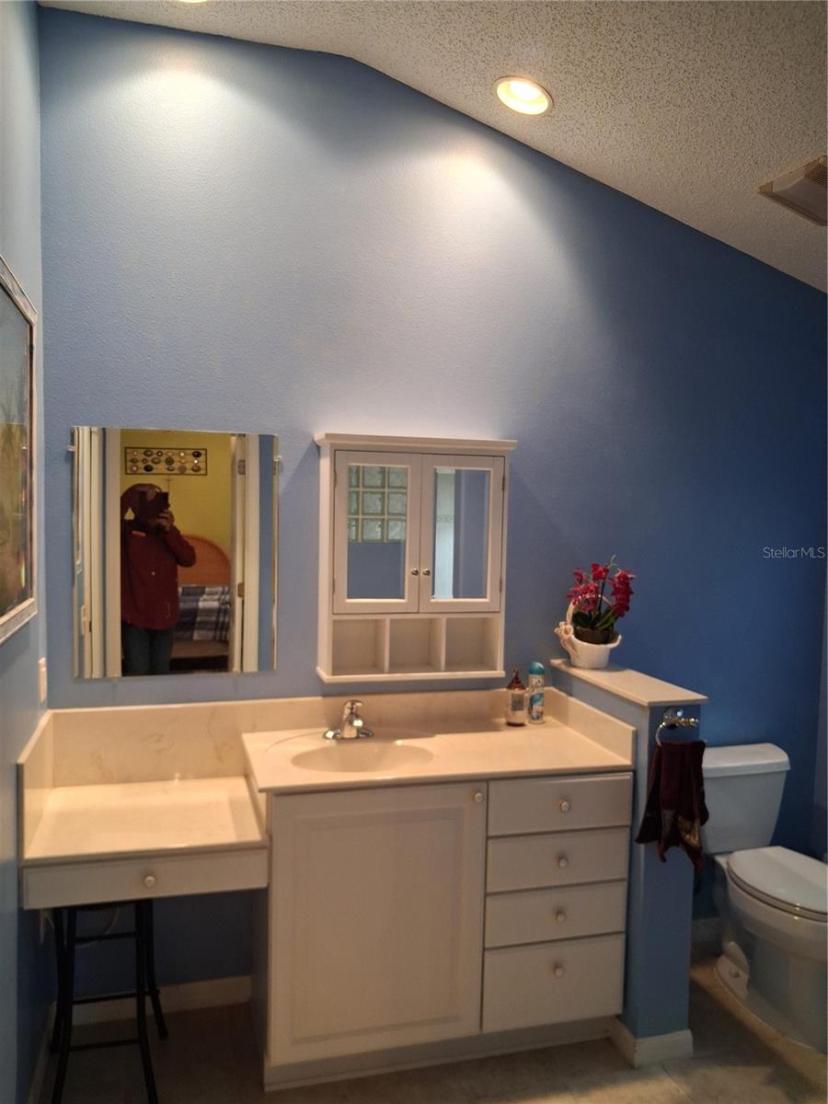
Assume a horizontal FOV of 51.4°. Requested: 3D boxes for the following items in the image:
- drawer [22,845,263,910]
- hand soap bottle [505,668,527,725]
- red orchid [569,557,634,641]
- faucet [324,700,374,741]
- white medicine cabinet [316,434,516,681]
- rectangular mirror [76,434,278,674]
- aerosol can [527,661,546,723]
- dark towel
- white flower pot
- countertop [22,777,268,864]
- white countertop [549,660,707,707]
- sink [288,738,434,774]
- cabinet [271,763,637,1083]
[{"bbox_3d":[-0.731,0.808,2.403,0.591,0.105,0.473,0,4,-16],"label":"drawer"},{"bbox_3d":[0.346,0.490,2.913,0.067,0.192,0.067,1,3,-1],"label":"hand soap bottle"},{"bbox_3d":[0.638,0.157,2.942,0.220,0.275,0.185,1,3,5],"label":"red orchid"},{"bbox_3d":[-0.196,0.528,2.711,0.158,0.117,0.135,0,3,-15],"label":"faucet"},{"bbox_3d":[-0.004,0.019,2.774,0.612,0.756,0.207,0,3,-15],"label":"white medicine cabinet"},{"bbox_3d":[-0.731,0.007,2.673,0.606,0.759,0.010,0,4,-16],"label":"rectangular mirror"},{"bbox_3d":[0.422,0.480,2.954,0.056,0.205,0.056,1,3,0],"label":"aerosol can"},{"bbox_3d":[0.732,0.713,2.432,0.202,0.361,0.093,0,4,-16],"label":"dark towel"},{"bbox_3d":[0.599,0.280,2.943,0.218,0.220,0.175,1,3,5],"label":"white flower pot"},{"bbox_3d":[-0.743,0.742,2.436,0.590,0.026,0.551,0,4,-16],"label":"countertop"},{"bbox_3d":[0.667,0.409,2.763,0.195,0.015,0.642,0,4,-16],"label":"white countertop"},{"bbox_3d":[-0.153,0.663,2.540,0.414,0.131,0.314,0,4,-16],"label":"sink"},{"bbox_3d":[0.048,1.044,2.667,1.040,0.858,0.565,0,3,-15],"label":"cabinet"}]

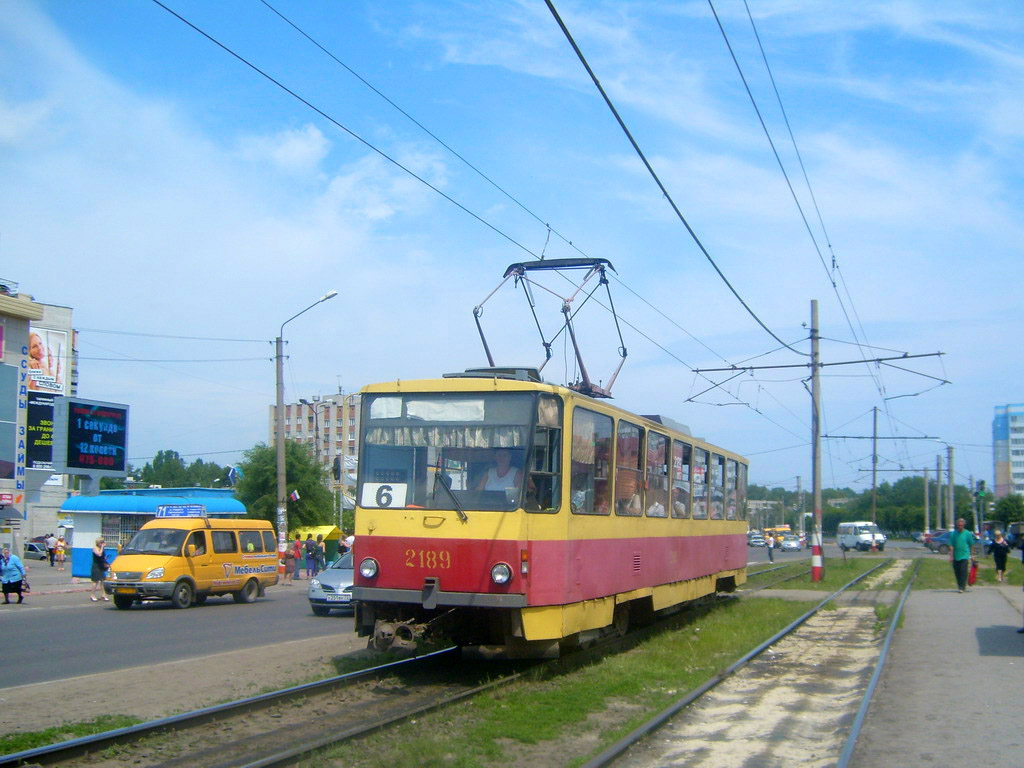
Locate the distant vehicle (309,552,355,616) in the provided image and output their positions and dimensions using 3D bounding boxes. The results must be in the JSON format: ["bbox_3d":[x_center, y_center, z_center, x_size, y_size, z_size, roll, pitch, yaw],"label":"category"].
[{"bbox_3d":[-2.798,4.254,23.081,1.760,1.480,4.560,-2,-8,15],"label":"distant vehicle"}]

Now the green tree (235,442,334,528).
[{"bbox_3d":[-12.019,6.414,55.425,5.000,6.300,5.000,-3,-8,22],"label":"green tree"}]

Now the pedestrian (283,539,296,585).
[{"bbox_3d":[-7.951,6.397,37.000,0.500,1.630,0.380,-2,-8,18],"label":"pedestrian"}]

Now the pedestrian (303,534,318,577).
[{"bbox_3d":[-7.470,6.402,38.512,0.550,1.660,0.380,0,-8,3],"label":"pedestrian"}]

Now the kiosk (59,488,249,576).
[{"bbox_3d":[-14.265,5.929,41.200,6.800,3.450,3.100,-2,-8,22],"label":"kiosk"}]

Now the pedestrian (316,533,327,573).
[{"bbox_3d":[-7.228,6.480,39.310,0.460,1.630,0.360,-1,-8,11],"label":"pedestrian"}]

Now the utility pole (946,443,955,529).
[{"bbox_3d":[37.354,9.746,88.581,0.380,8.600,0.380,-3,-8,22],"label":"utility pole"}]

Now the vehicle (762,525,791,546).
[{"bbox_3d":[28.100,16.201,110.000,2.050,2.350,5.400,-2,-8,16],"label":"vehicle"}]

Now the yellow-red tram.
[{"bbox_3d":[1.809,2.409,18.284,2.480,3.300,14.700,-2,-8,22],"label":"yellow-red tram"}]

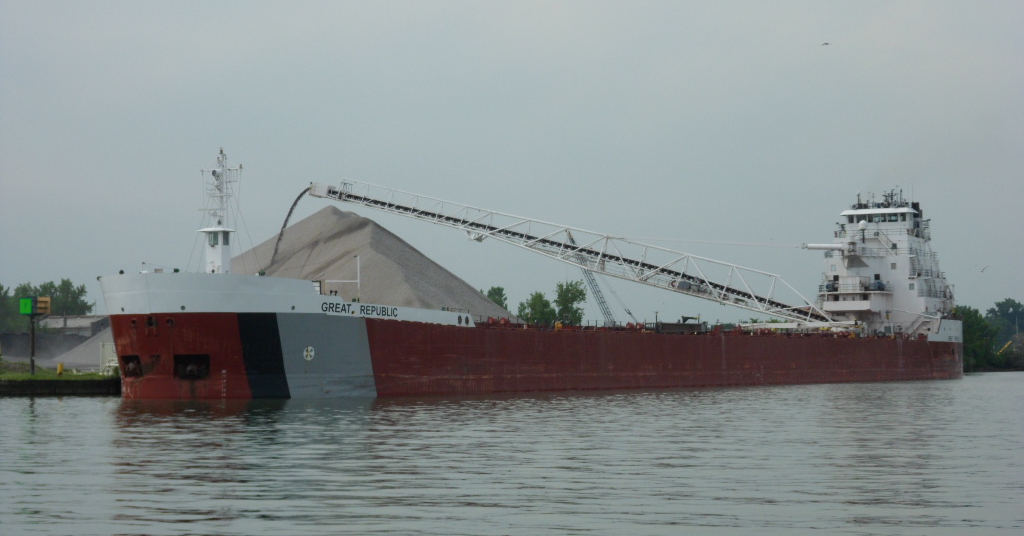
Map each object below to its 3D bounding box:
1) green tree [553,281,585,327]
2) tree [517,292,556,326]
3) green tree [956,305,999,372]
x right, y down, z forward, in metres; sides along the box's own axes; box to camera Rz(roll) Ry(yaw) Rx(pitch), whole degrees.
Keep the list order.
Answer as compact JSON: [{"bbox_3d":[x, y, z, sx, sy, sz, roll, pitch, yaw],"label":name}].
[{"bbox_3d":[9.256,9.175,400.000,5.500,14.300,5.500,-1,-2,0],"label":"green tree"},{"bbox_3d":[3.944,10.141,400.000,6.400,12.400,6.400,-1,-2,0],"label":"tree"},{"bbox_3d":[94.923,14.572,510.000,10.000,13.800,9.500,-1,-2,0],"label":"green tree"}]

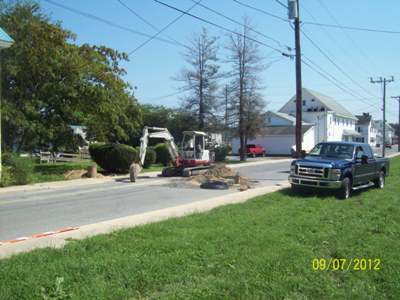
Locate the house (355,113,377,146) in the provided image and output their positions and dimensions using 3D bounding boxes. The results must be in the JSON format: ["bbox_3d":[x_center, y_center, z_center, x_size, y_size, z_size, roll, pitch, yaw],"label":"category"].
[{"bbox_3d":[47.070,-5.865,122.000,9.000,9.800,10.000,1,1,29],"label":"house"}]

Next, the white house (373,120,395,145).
[{"bbox_3d":[68.744,-6.409,155.000,9.500,9.200,10.000,1,1,29],"label":"white house"}]

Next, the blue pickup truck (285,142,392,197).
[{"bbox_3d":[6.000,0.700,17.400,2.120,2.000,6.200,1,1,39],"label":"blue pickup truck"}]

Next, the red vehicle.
[{"bbox_3d":[7.007,0.159,55.000,1.800,1.680,4.500,0,1,-35],"label":"red vehicle"}]

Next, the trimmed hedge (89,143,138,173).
[{"bbox_3d":[-5.540,0.535,26.800,2.700,1.950,3.000,1,1,29],"label":"trimmed hedge"}]

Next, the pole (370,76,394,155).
[{"bbox_3d":[22.460,-3.948,51.000,2.500,10.000,0.350,1,1,30],"label":"pole"}]

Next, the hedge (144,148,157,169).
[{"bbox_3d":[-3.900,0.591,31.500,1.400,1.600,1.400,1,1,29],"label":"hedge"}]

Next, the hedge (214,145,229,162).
[{"bbox_3d":[2.065,0.309,41.500,1.600,1.750,1.600,1,1,29],"label":"hedge"}]

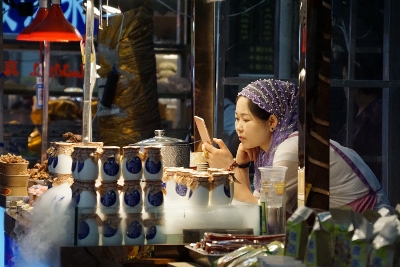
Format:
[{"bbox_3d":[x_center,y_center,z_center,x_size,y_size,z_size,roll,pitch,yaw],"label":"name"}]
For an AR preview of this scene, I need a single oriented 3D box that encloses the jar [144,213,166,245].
[{"bbox_3d":[-0.140,0.302,6.350,0.070,0.104,0.070,0,5,0],"label":"jar"}]

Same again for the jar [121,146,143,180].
[{"bbox_3d":[-0.215,0.098,6.400,0.066,0.107,0.066,1,4,0],"label":"jar"}]

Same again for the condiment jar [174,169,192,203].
[{"bbox_3d":[-0.052,0.172,6.500,0.066,0.107,0.066,1,4,0],"label":"condiment jar"}]

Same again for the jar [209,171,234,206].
[{"bbox_3d":[0.067,0.180,6.400,0.066,0.107,0.066,2,4,20],"label":"jar"}]

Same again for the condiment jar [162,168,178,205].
[{"bbox_3d":[-0.088,0.175,6.500,0.069,0.105,0.069,0,5,0],"label":"condiment jar"}]

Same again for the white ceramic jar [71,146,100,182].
[{"bbox_3d":[-0.361,0.096,6.360,0.079,0.106,0.079,0,5,0],"label":"white ceramic jar"}]

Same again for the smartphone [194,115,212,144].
[{"bbox_3d":[0.018,0.013,6.700,0.010,0.146,0.072,-26,23,-20],"label":"smartphone"}]

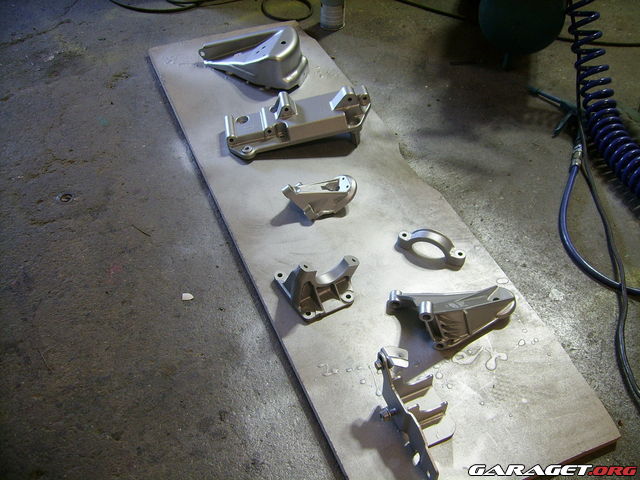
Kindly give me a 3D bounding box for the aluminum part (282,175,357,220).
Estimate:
[{"bbox_3d":[-0.001,-0.081,1.235,0.142,0.060,0.065,-6,47,-6],"label":"aluminum part"}]

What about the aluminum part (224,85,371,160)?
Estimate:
[{"bbox_3d":[-0.048,-0.246,1.375,0.303,0.083,0.103,-12,48,-12],"label":"aluminum part"}]

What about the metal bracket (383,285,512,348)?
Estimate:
[{"bbox_3d":[0.218,0.115,1.047,0.208,0.067,0.107,-3,47,-3],"label":"metal bracket"}]

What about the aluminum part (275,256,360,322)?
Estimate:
[{"bbox_3d":[0.001,0.058,1.095,0.121,0.073,0.116,-20,50,-19],"label":"aluminum part"}]

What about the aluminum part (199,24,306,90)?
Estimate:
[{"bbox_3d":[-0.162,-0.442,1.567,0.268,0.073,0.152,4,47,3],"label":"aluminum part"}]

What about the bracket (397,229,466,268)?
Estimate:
[{"bbox_3d":[0.204,0.005,1.170,0.124,0.038,0.022,19,49,17],"label":"bracket"}]

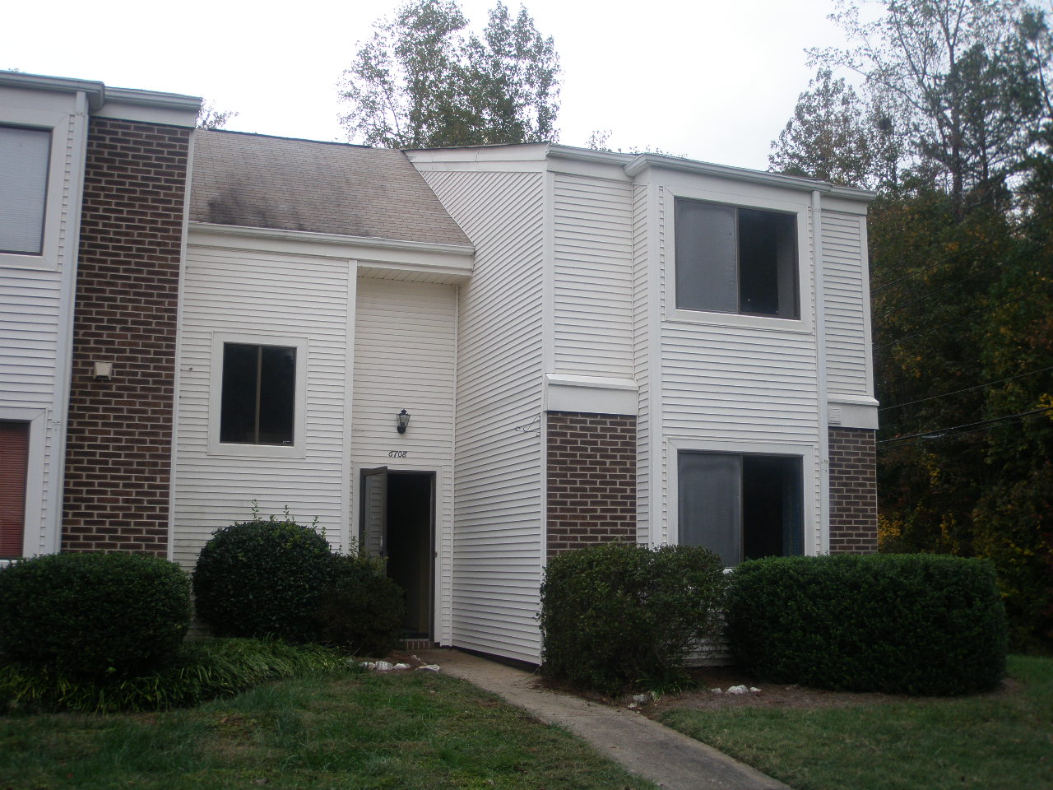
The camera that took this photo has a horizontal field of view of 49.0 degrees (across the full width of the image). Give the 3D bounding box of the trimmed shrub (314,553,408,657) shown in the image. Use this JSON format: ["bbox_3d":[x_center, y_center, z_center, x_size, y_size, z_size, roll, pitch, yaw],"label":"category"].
[{"bbox_3d":[-1.853,2.326,12.784,0.970,1.131,0.950,3,-9,-20],"label":"trimmed shrub"}]

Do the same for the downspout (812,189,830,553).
[{"bbox_3d":[3.096,0.285,12.060,0.085,5.030,0.075,3,-9,-20],"label":"downspout"}]

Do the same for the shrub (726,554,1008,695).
[{"bbox_3d":[3.282,2.174,11.107,2.718,1.273,1.350,3,-9,-20],"label":"shrub"}]

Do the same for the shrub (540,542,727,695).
[{"bbox_3d":[0.994,2.045,10.706,1.713,1.337,1.150,3,-9,-20],"label":"shrub"}]

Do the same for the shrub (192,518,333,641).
[{"bbox_3d":[-2.805,2.052,12.308,1.420,1.414,1.350,3,-9,-20],"label":"shrub"}]

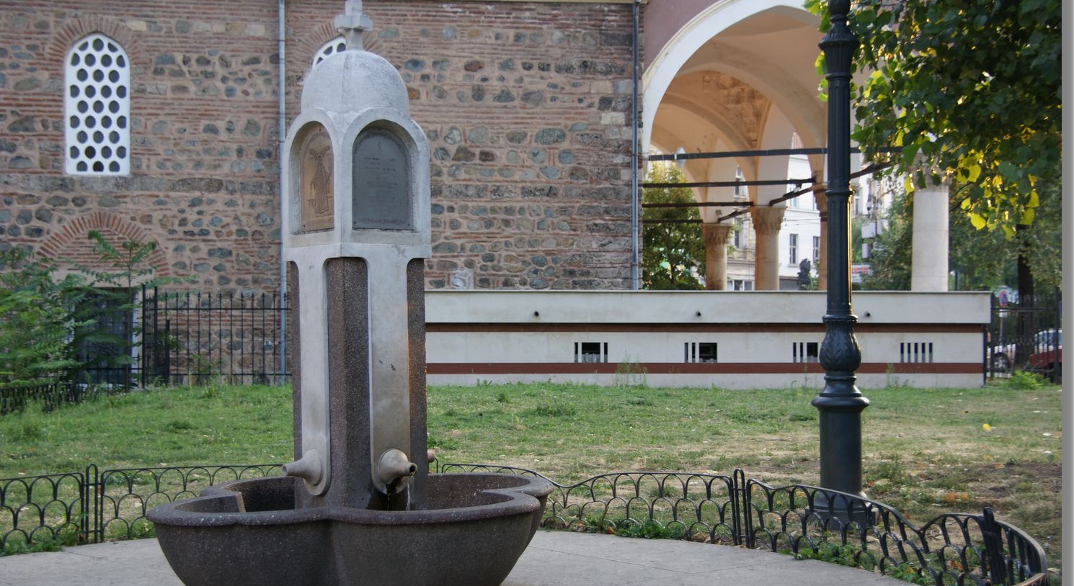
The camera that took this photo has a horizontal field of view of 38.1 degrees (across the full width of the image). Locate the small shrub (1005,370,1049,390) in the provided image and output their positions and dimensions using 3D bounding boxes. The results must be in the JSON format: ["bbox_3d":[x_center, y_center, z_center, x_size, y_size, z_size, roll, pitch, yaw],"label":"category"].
[{"bbox_3d":[8.515,1.517,27.000,0.760,0.360,0.650,0,0,0],"label":"small shrub"}]

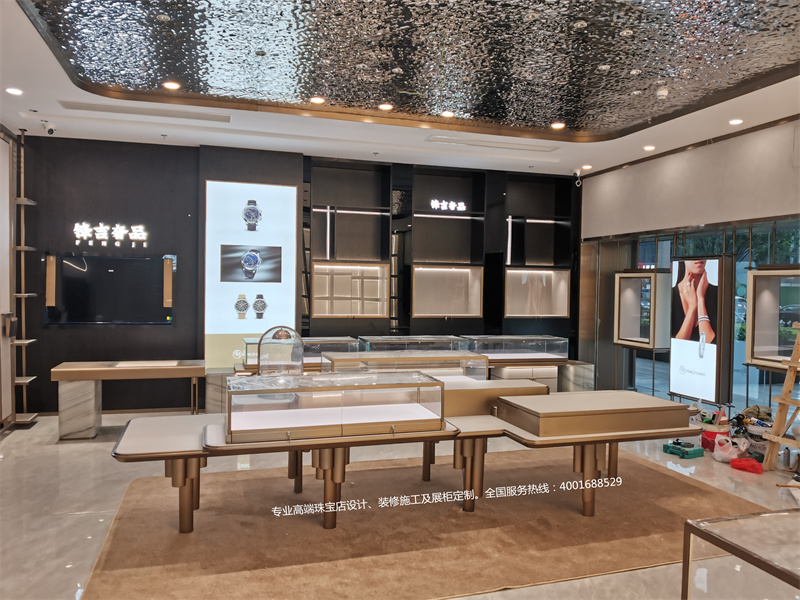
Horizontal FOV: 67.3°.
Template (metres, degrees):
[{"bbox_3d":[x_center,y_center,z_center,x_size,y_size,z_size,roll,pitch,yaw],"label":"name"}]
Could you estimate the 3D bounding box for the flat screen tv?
[{"bbox_3d":[-3.421,-0.109,7.129,1.345,0.799,0.070,0,2,-18],"label":"flat screen tv"}]

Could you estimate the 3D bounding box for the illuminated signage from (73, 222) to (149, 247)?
[{"bbox_3d":[-3.414,-0.775,7.125,0.794,0.251,0.060,0,2,-18],"label":"illuminated signage"}]

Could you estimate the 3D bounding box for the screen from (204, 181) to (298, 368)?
[{"bbox_3d":[-1.953,-0.294,7.901,1.164,2.459,0.090,0,2,-17],"label":"screen"}]

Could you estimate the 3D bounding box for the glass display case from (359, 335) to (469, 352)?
[{"bbox_3d":[0.159,0.584,6.987,1.182,0.271,0.570,0,2,-18],"label":"glass display case"}]

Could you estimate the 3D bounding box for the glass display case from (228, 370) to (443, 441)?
[{"bbox_3d":[-0.477,0.757,4.385,1.518,0.338,0.585,0,2,-17],"label":"glass display case"}]

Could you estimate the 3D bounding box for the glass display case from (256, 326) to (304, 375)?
[{"bbox_3d":[-0.965,0.492,4.891,0.377,0.557,0.377,0,2,-17],"label":"glass display case"}]

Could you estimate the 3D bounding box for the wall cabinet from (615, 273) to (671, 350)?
[{"bbox_3d":[3.363,0.135,8.229,0.391,0.994,0.807,0,2,-18],"label":"wall cabinet"}]

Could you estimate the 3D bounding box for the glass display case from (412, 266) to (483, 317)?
[{"bbox_3d":[0.666,-0.119,9.118,1.128,0.768,0.430,0,2,-17],"label":"glass display case"}]

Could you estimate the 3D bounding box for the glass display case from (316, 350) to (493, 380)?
[{"bbox_3d":[0.043,0.679,5.534,1.431,0.339,0.571,0,2,-18],"label":"glass display case"}]

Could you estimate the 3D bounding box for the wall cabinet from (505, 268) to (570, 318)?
[{"bbox_3d":[1.976,-0.104,9.053,1.076,0.711,0.456,0,2,-18],"label":"wall cabinet"}]

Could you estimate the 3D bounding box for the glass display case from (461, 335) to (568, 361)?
[{"bbox_3d":[1.567,0.668,8.206,1.388,0.303,0.560,0,2,-17],"label":"glass display case"}]

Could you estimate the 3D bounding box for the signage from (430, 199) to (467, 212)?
[{"bbox_3d":[0.727,-1.393,8.867,0.564,0.156,0.050,0,2,-17],"label":"signage"}]

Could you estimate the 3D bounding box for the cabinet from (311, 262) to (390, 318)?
[{"bbox_3d":[-0.738,-0.132,8.676,1.117,0.769,0.430,0,2,-17],"label":"cabinet"}]

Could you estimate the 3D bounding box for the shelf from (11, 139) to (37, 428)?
[{"bbox_3d":[-4.120,-0.270,6.531,0.269,3.170,0.408,0,2,-18],"label":"shelf"}]

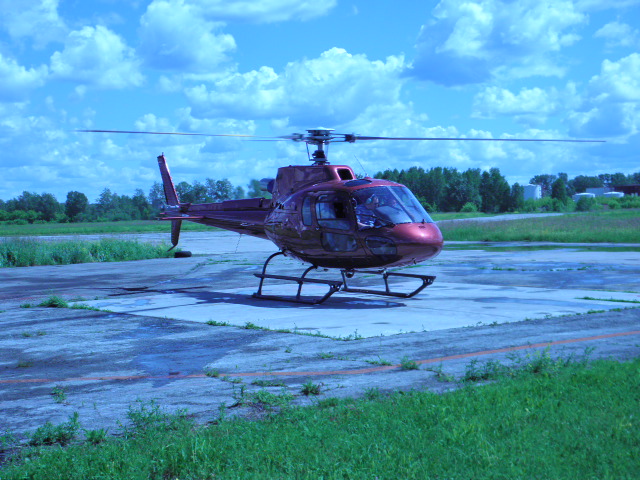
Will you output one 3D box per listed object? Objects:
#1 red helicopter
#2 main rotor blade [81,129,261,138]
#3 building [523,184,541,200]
[{"bbox_3d":[-1.603,-0.579,18.757,9.200,3.250,11.400,-1,2,-36],"label":"red helicopter"},{"bbox_3d":[-2.233,-1.750,15.321,0.350,0.080,4.200,2,5,42],"label":"main rotor blade"},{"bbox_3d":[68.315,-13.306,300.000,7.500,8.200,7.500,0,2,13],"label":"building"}]

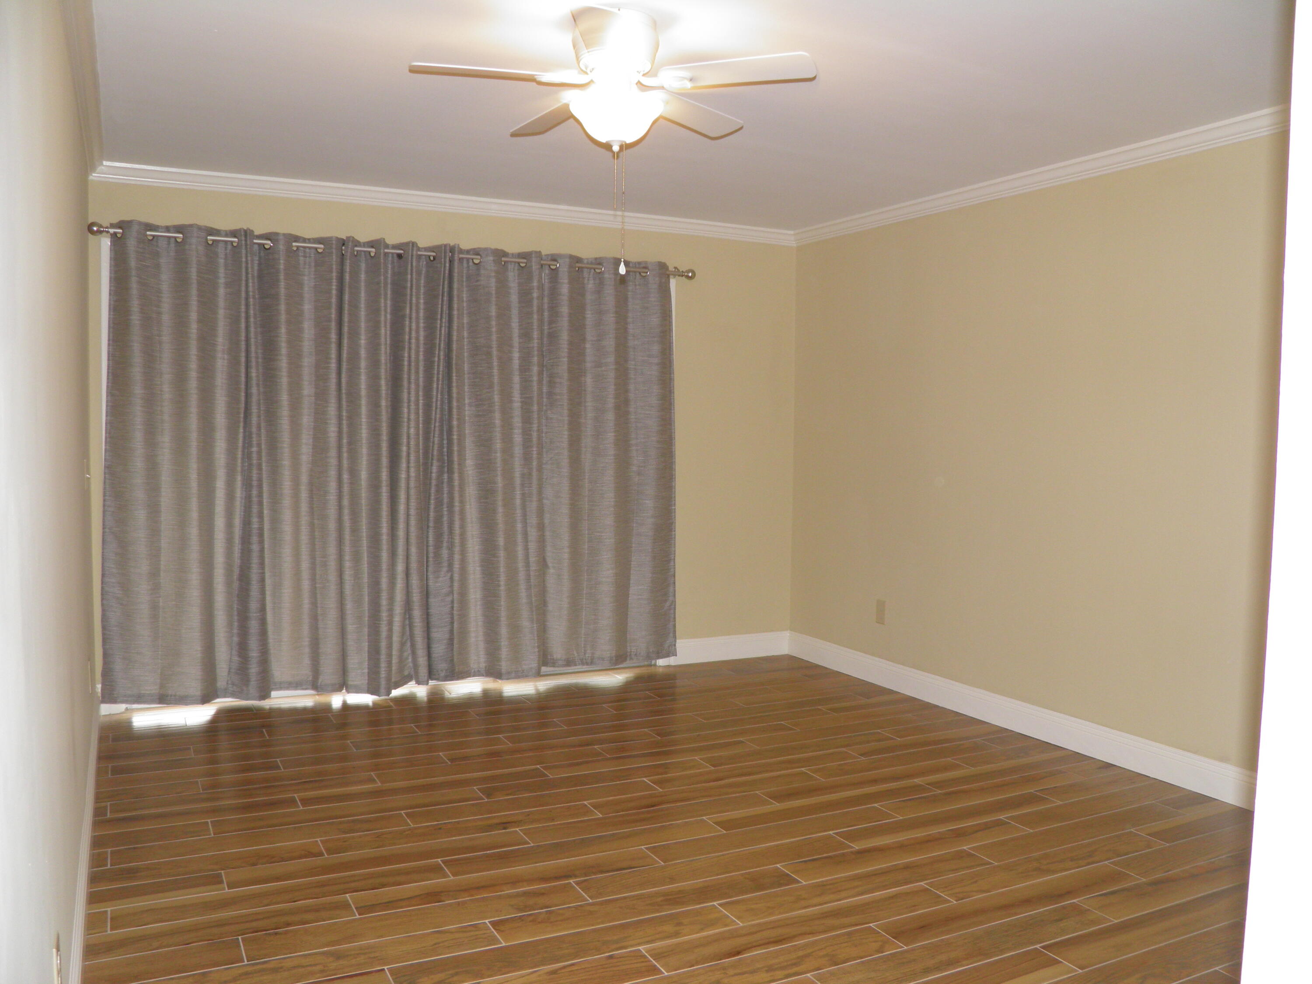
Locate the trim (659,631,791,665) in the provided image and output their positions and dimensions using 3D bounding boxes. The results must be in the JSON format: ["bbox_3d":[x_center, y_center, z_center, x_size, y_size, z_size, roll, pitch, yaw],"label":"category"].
[{"bbox_3d":[0.397,0.891,6.071,0.850,0.139,0.018,0,3,-27],"label":"trim"}]

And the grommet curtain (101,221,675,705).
[{"bbox_3d":[-1.120,-0.133,5.145,2.740,2.105,0.120,0,3,-27],"label":"grommet curtain"}]

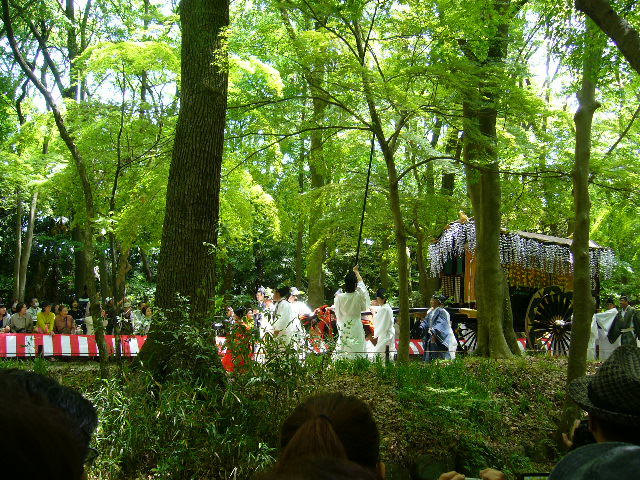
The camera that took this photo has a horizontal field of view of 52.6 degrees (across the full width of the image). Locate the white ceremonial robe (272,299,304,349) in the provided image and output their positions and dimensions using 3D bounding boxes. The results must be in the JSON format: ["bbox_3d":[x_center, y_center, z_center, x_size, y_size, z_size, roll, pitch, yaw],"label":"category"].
[{"bbox_3d":[-0.693,1.887,13.800,0.600,1.260,0.520,-1,-4,12],"label":"white ceremonial robe"}]

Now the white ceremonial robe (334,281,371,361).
[{"bbox_3d":[0.638,1.590,12.700,0.680,1.560,0.500,2,-9,-8],"label":"white ceremonial robe"}]

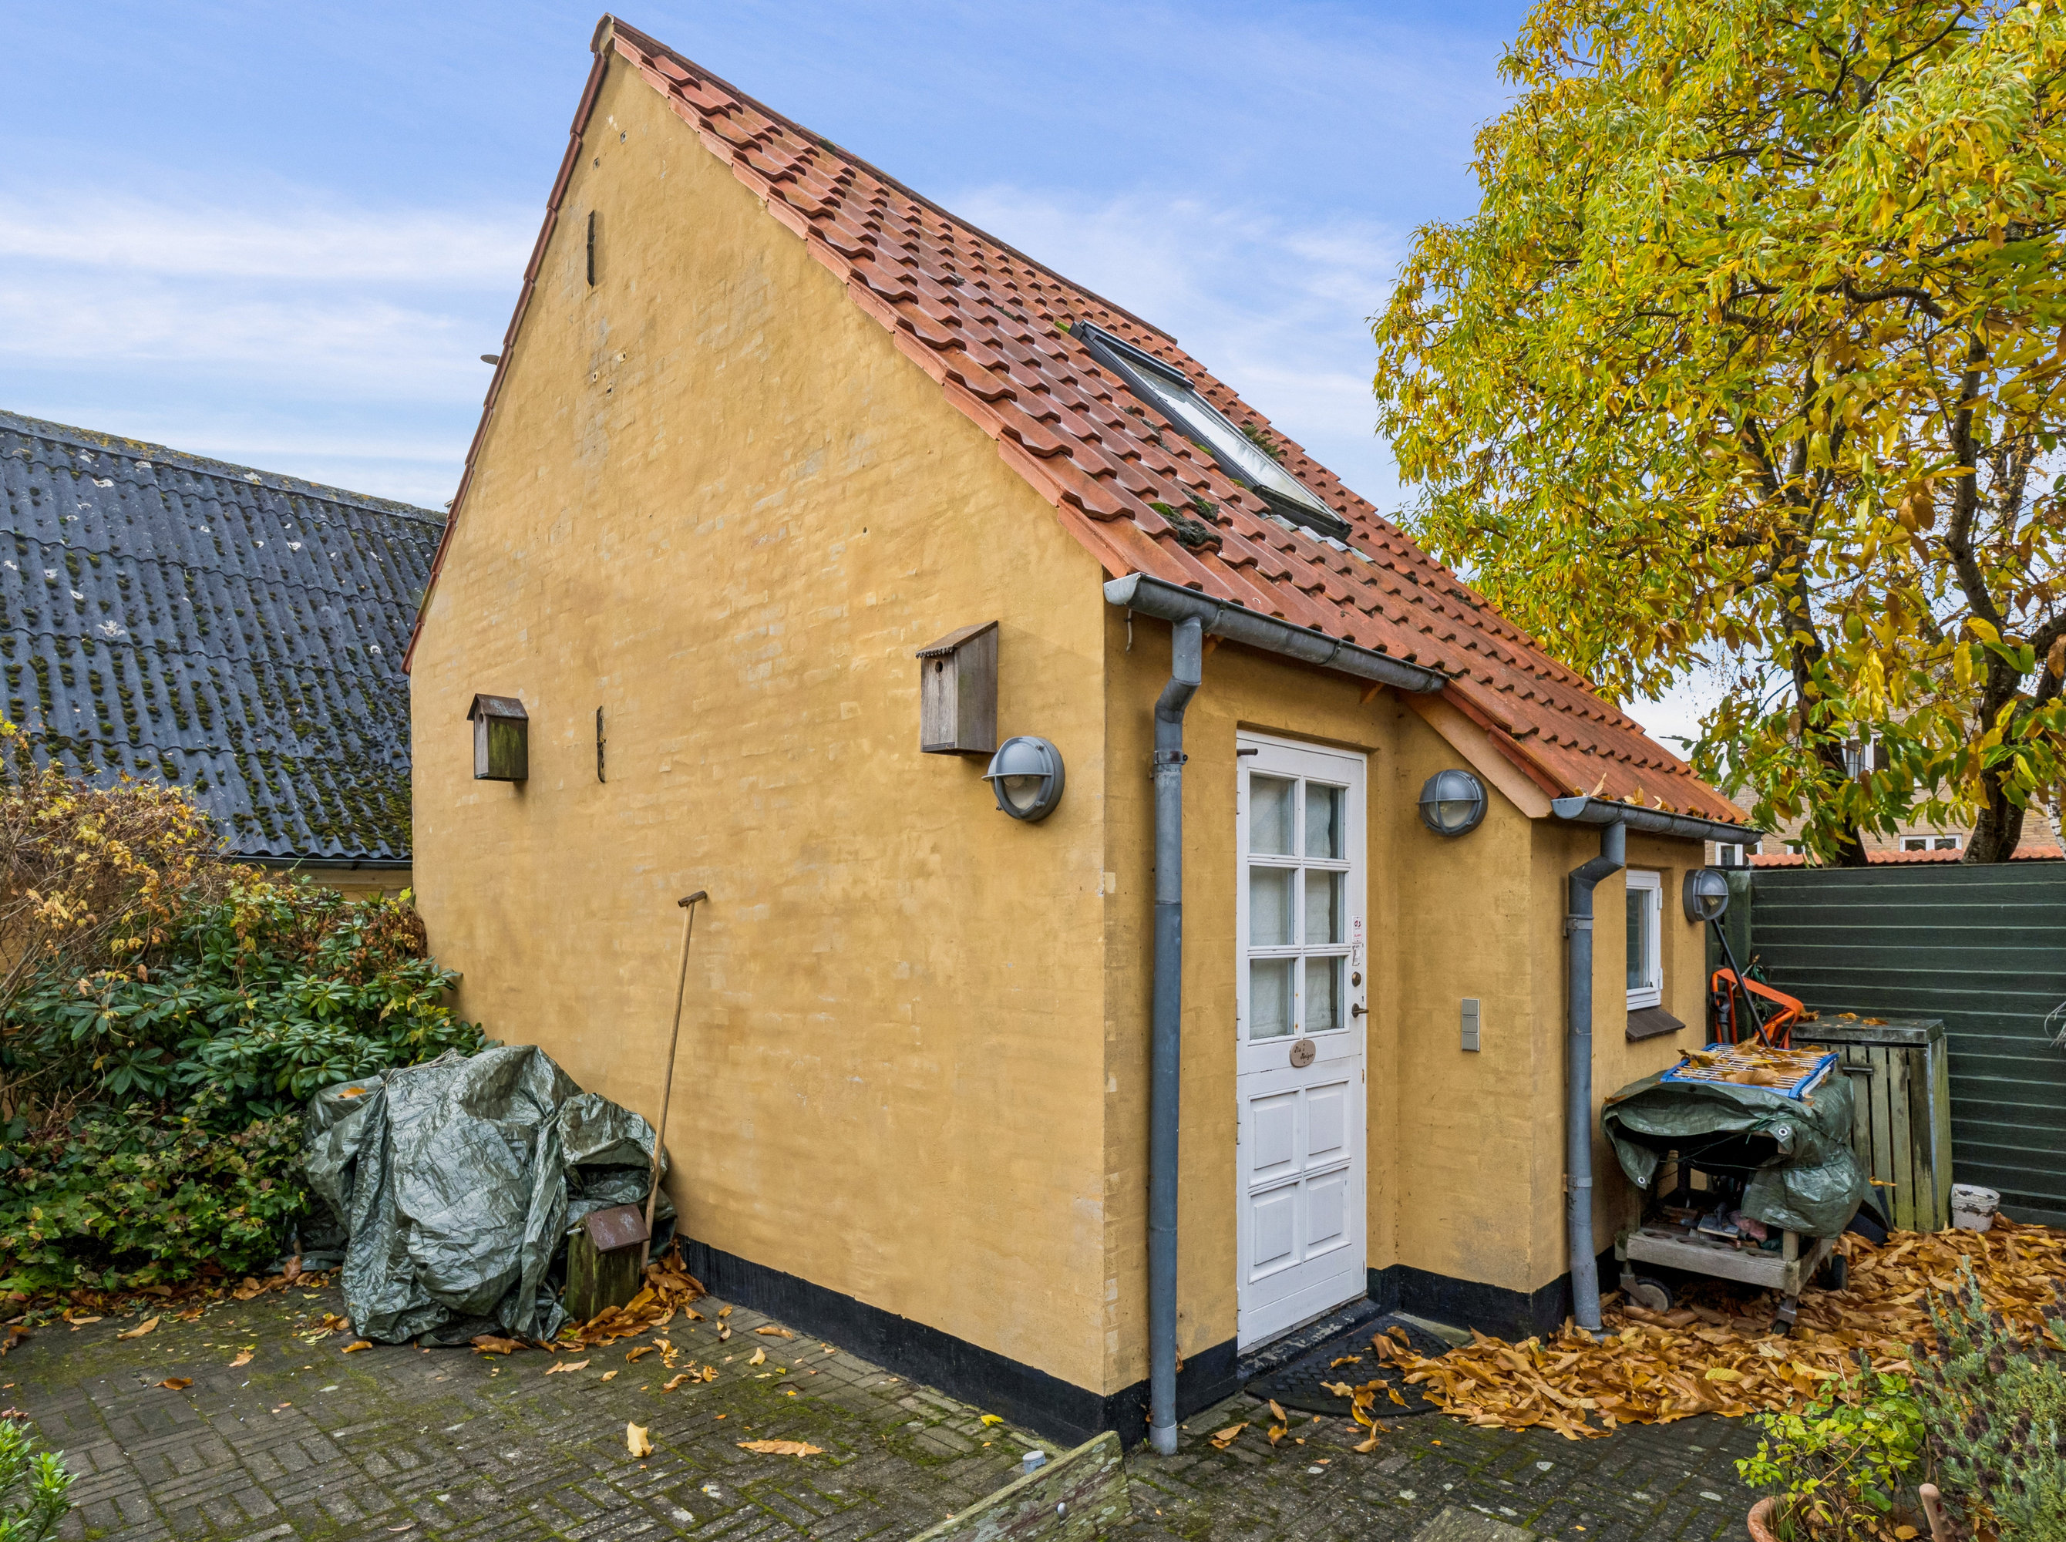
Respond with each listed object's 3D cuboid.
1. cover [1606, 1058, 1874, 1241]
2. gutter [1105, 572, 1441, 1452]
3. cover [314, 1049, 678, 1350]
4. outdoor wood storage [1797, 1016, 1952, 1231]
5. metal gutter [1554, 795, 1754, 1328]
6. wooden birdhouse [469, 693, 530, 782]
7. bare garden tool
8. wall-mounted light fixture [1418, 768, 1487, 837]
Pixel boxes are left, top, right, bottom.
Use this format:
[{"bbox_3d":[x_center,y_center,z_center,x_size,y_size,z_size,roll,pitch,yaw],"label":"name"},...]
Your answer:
[{"bbox_3d":[2.806,1.490,4.593,0.740,0.620,0.840,-4,-6,44],"label":"cover"},{"bbox_3d":[0.850,0.690,3.680,0.170,2.340,1.770,-4,-6,44],"label":"gutter"},{"bbox_3d":[-2.120,1.520,4.560,1.080,0.930,1.050,-4,-6,44],"label":"cover"},{"bbox_3d":[4.010,1.686,5.556,0.560,0.960,0.390,-4,-6,44],"label":"outdoor wood storage"},{"bbox_3d":[2.580,1.070,4.710,0.185,1.860,2.220,-4,-6,44],"label":"metal gutter"},{"bbox_3d":[-2.651,-0.154,5.754,0.230,0.415,0.220,-4,-6,44],"label":"wooden birdhouse"},{"bbox_3d":[-1.475,1.235,4.600,0.170,1.530,0.080,1,-5,44],"label":"bare garden tool"},{"bbox_3d":[1.500,0.112,4.108,0.250,0.250,0.135,-4,-6,44],"label":"wall-mounted light fixture"}]

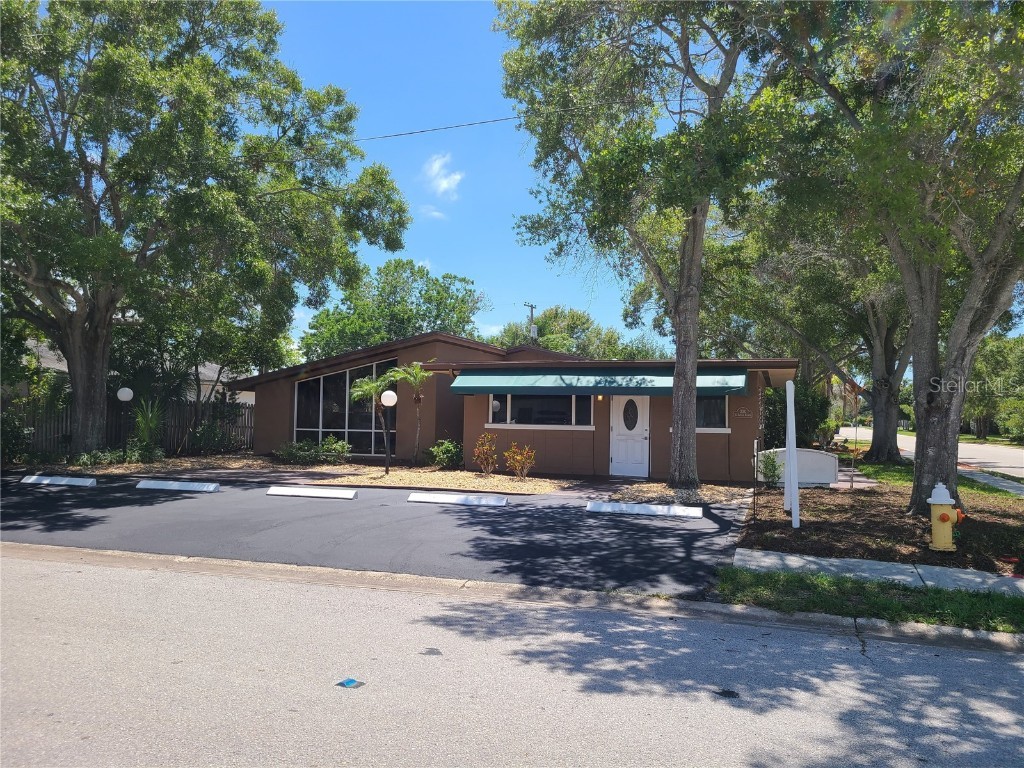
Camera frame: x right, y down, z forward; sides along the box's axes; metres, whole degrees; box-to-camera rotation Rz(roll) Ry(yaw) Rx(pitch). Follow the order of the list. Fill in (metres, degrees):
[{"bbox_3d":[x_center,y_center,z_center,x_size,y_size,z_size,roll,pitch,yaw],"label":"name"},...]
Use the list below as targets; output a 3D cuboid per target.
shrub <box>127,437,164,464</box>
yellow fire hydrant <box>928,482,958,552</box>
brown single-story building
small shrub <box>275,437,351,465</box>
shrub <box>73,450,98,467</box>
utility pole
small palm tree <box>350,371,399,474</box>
[{"bbox_3d":[-10.655,1.887,22.390,1.100,0.800,1.000,0,-2,19],"label":"shrub"},{"bbox_3d":[4.904,1.510,8.700,0.410,0.790,0.370,0,-2,19],"label":"yellow fire hydrant"},{"bbox_3d":[0.156,0.607,26.203,17.630,3.920,13.000,0,-2,19],"label":"brown single-story building"},{"bbox_3d":[-6.006,1.938,23.201,2.100,0.850,1.150,0,-2,19],"label":"small shrub"},{"bbox_3d":[-11.684,2.007,21.135,0.650,0.430,0.600,0,-2,19],"label":"shrub"},{"bbox_3d":[1.620,-1.165,59.756,0.800,10.160,2.200,0,-2,19],"label":"utility pole"},{"bbox_3d":[-3.897,0.992,21.800,1.500,2.700,1.500,0,-2,19],"label":"small palm tree"}]

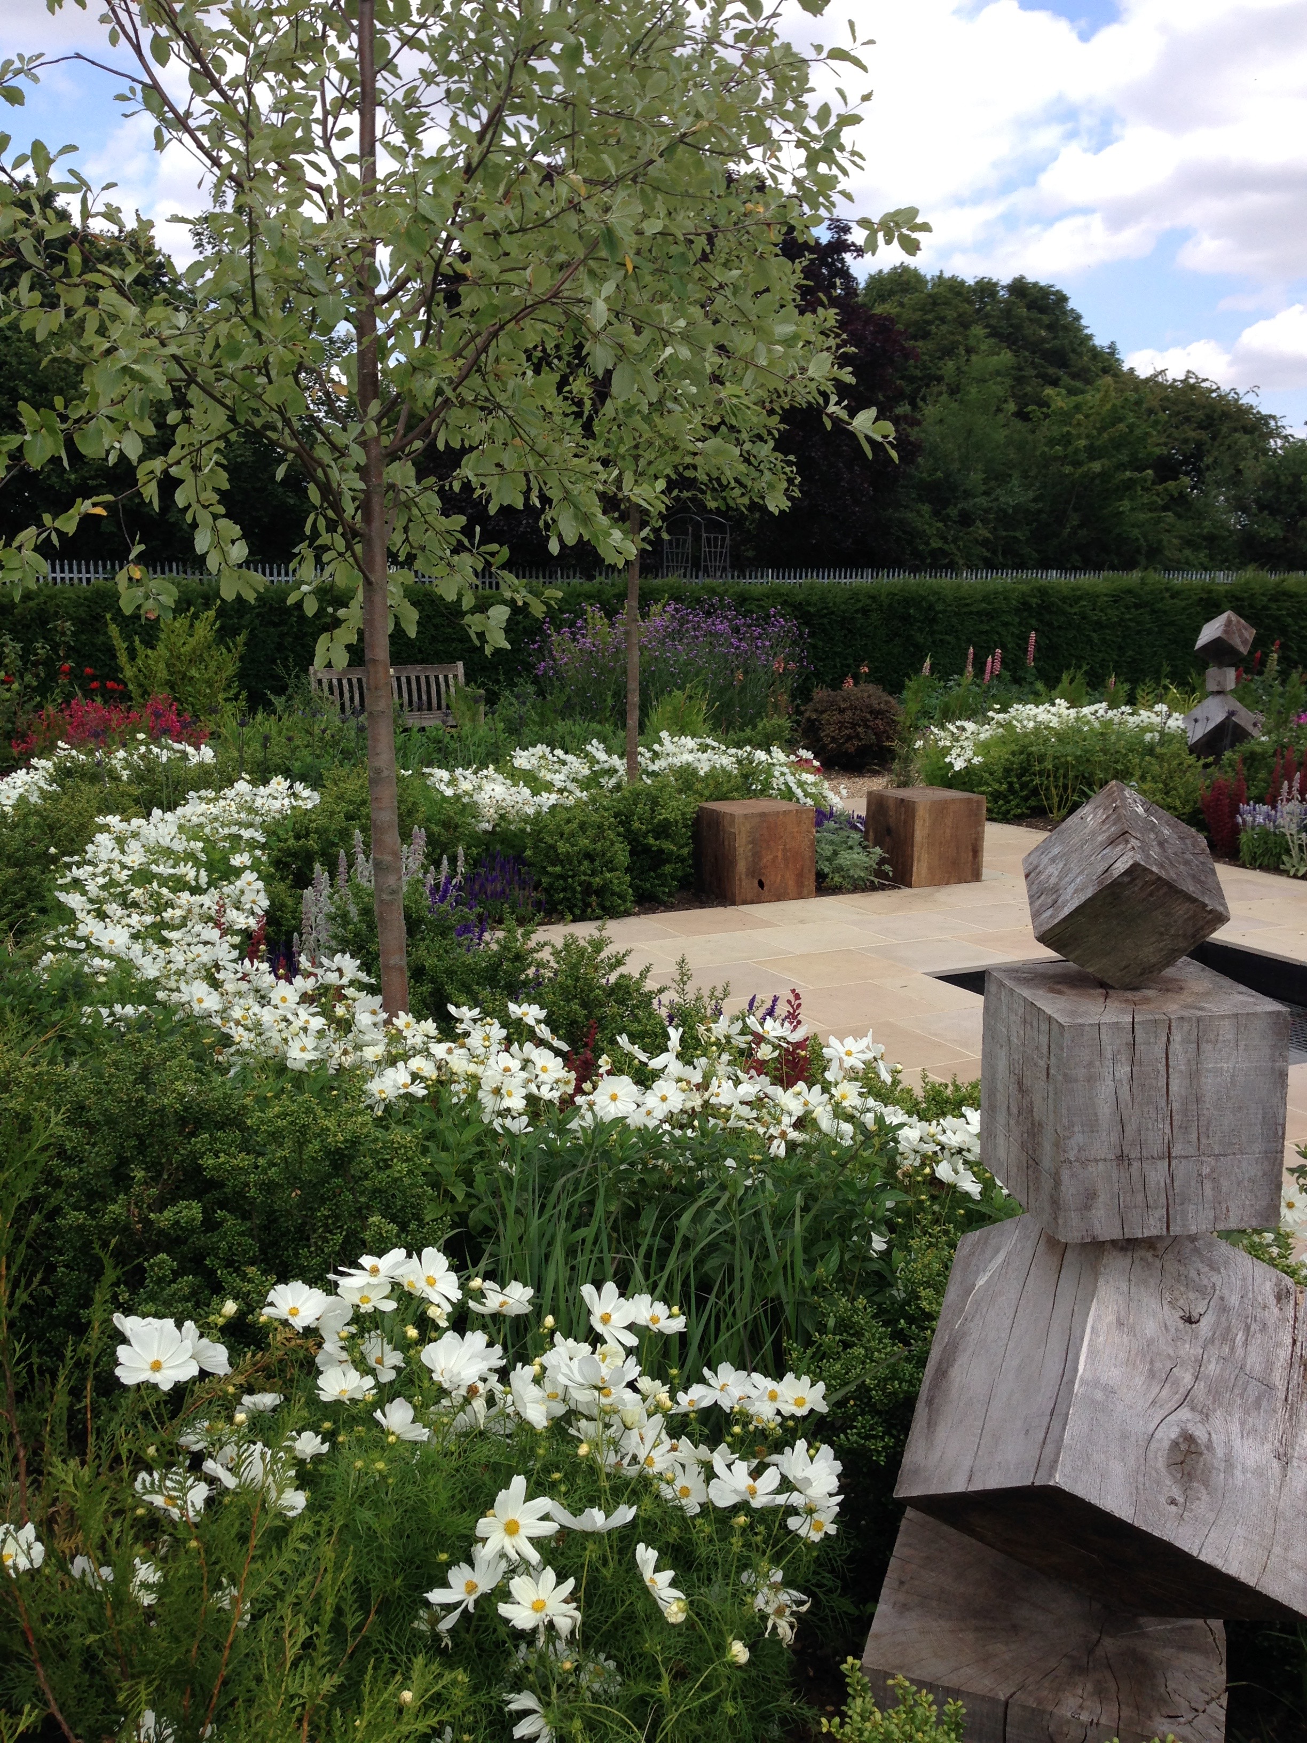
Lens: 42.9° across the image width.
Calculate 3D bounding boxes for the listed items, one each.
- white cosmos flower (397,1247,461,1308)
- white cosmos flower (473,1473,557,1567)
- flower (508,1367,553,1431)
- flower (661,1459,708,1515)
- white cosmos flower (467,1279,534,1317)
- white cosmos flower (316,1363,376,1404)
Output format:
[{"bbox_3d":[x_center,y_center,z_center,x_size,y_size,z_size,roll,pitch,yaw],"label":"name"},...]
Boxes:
[{"bbox_3d":[-0.300,0.542,2.220,0.080,0.080,0.035,-5,-19,-24],"label":"white cosmos flower"},{"bbox_3d":[-0.117,0.554,1.420,0.072,0.076,0.022,-1,-31,-5],"label":"white cosmos flower"},{"bbox_3d":[-0.125,0.540,1.700,0.034,0.070,0.070,-24,12,-6],"label":"flower"},{"bbox_3d":[0.032,0.623,1.680,0.060,0.024,0.062,0,50,1],"label":"flower"},{"bbox_3d":[-0.198,0.555,2.160,0.084,0.032,0.068,-1,21,-3],"label":"white cosmos flower"},{"bbox_3d":[-0.323,0.535,1.740,0.064,0.029,0.060,-4,18,-21],"label":"white cosmos flower"}]

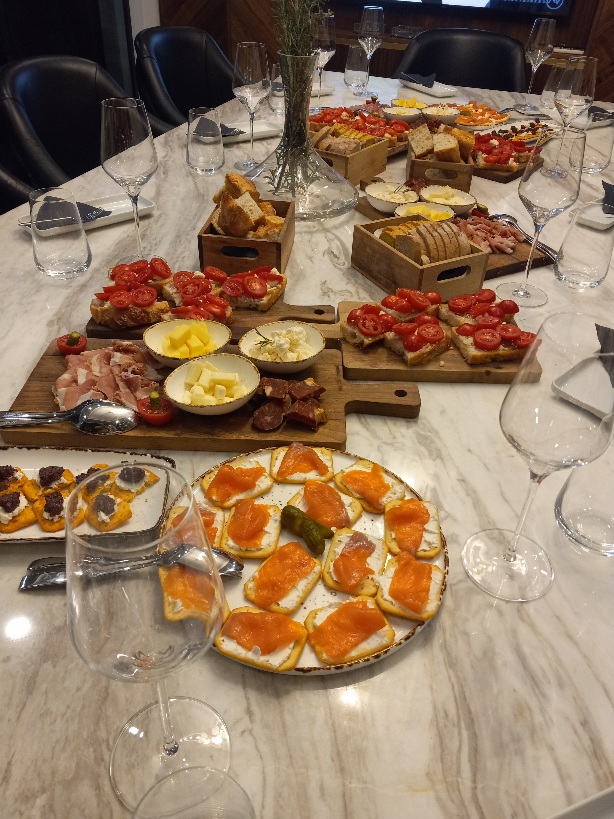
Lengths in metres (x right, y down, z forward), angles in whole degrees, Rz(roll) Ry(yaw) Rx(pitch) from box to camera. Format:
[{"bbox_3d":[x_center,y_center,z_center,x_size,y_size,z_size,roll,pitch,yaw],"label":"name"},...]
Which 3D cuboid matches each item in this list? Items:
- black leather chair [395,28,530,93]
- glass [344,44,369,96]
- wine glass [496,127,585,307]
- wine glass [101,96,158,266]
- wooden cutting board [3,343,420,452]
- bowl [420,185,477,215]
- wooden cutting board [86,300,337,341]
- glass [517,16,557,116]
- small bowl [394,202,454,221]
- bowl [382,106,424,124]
[{"bbox_3d":[0.553,-1.064,2.678,0.585,0.865,0.580,13,39,12],"label":"black leather chair"},{"bbox_3d":[0.169,-1.144,2.148,0.083,0.120,0.083,4,38,0],"label":"glass"},{"bbox_3d":[0.352,-0.284,0.957,0.084,0.247,0.084,3,38,0],"label":"wine glass"},{"bbox_3d":[-0.268,-0.340,0.986,0.084,0.247,0.084,3,38,0],"label":"wine glass"},{"bbox_3d":[-0.093,-0.021,0.757,0.456,0.016,0.185,2,38,-2],"label":"wooden cutting board"},{"bbox_3d":[0.263,-0.386,1.201,0.105,0.036,0.102,3,38,0],"label":"bowl"},{"bbox_3d":[-0.124,-0.140,0.908,0.327,0.016,0.167,4,38,0],"label":"wooden cutting board"},{"bbox_3d":[0.735,-1.102,2.045,0.084,0.247,0.084,3,38,0],"label":"glass"},{"bbox_3d":[0.204,-0.328,1.121,0.104,0.036,0.102,3,38,0],"label":"small bowl"},{"bbox_3d":[0.265,-0.816,1.776,0.104,0.034,0.104,4,38,0],"label":"bowl"}]

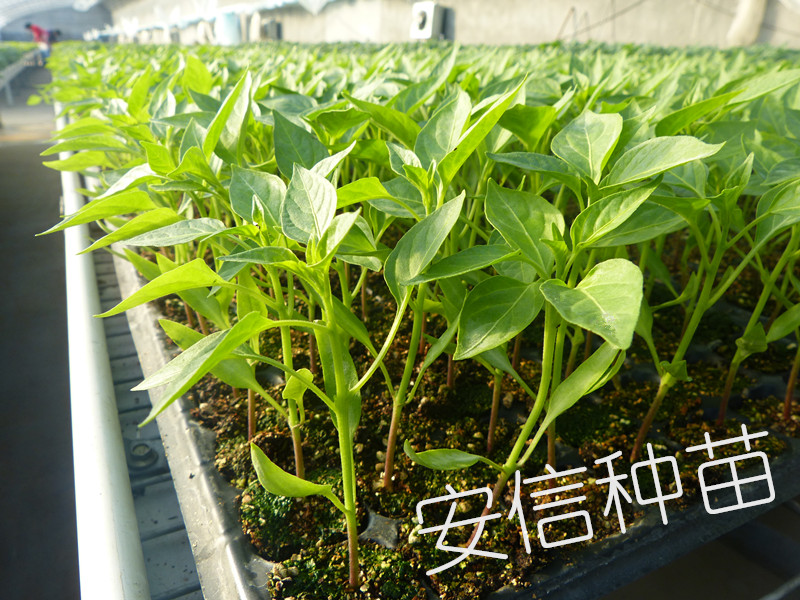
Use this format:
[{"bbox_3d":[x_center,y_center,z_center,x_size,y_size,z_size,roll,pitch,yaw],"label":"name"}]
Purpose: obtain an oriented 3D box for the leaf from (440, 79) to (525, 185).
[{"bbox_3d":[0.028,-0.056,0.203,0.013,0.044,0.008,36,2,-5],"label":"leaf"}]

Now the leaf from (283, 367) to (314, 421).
[{"bbox_3d":[-0.037,0.034,0.220,0.011,0.017,0.009,-6,24,-14],"label":"leaf"}]

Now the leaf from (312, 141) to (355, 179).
[{"bbox_3d":[-0.023,-0.047,0.201,0.021,0.005,0.011,-42,59,-15],"label":"leaf"}]

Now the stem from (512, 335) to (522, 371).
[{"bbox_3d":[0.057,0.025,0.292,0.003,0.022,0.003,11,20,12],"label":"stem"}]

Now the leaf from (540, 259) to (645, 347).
[{"bbox_3d":[0.051,0.001,0.158,0.025,0.007,0.028,-22,40,-3],"label":"leaf"}]

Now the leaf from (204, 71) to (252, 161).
[{"bbox_3d":[-0.091,-0.098,0.320,0.017,0.059,0.010,20,-20,-13],"label":"leaf"}]

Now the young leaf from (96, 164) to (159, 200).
[{"bbox_3d":[-0.137,-0.059,0.301,0.036,0.008,0.020,-36,49,-30],"label":"young leaf"}]

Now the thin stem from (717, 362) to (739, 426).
[{"bbox_3d":[0.143,0.041,0.262,0.003,0.032,0.003,-1,23,0],"label":"thin stem"}]

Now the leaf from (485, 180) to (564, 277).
[{"bbox_3d":[0.044,-0.025,0.212,0.027,0.007,0.045,-12,56,-20],"label":"leaf"}]

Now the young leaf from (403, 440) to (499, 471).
[{"bbox_3d":[0.015,0.047,0.180,0.028,0.006,0.011,9,24,0],"label":"young leaf"}]

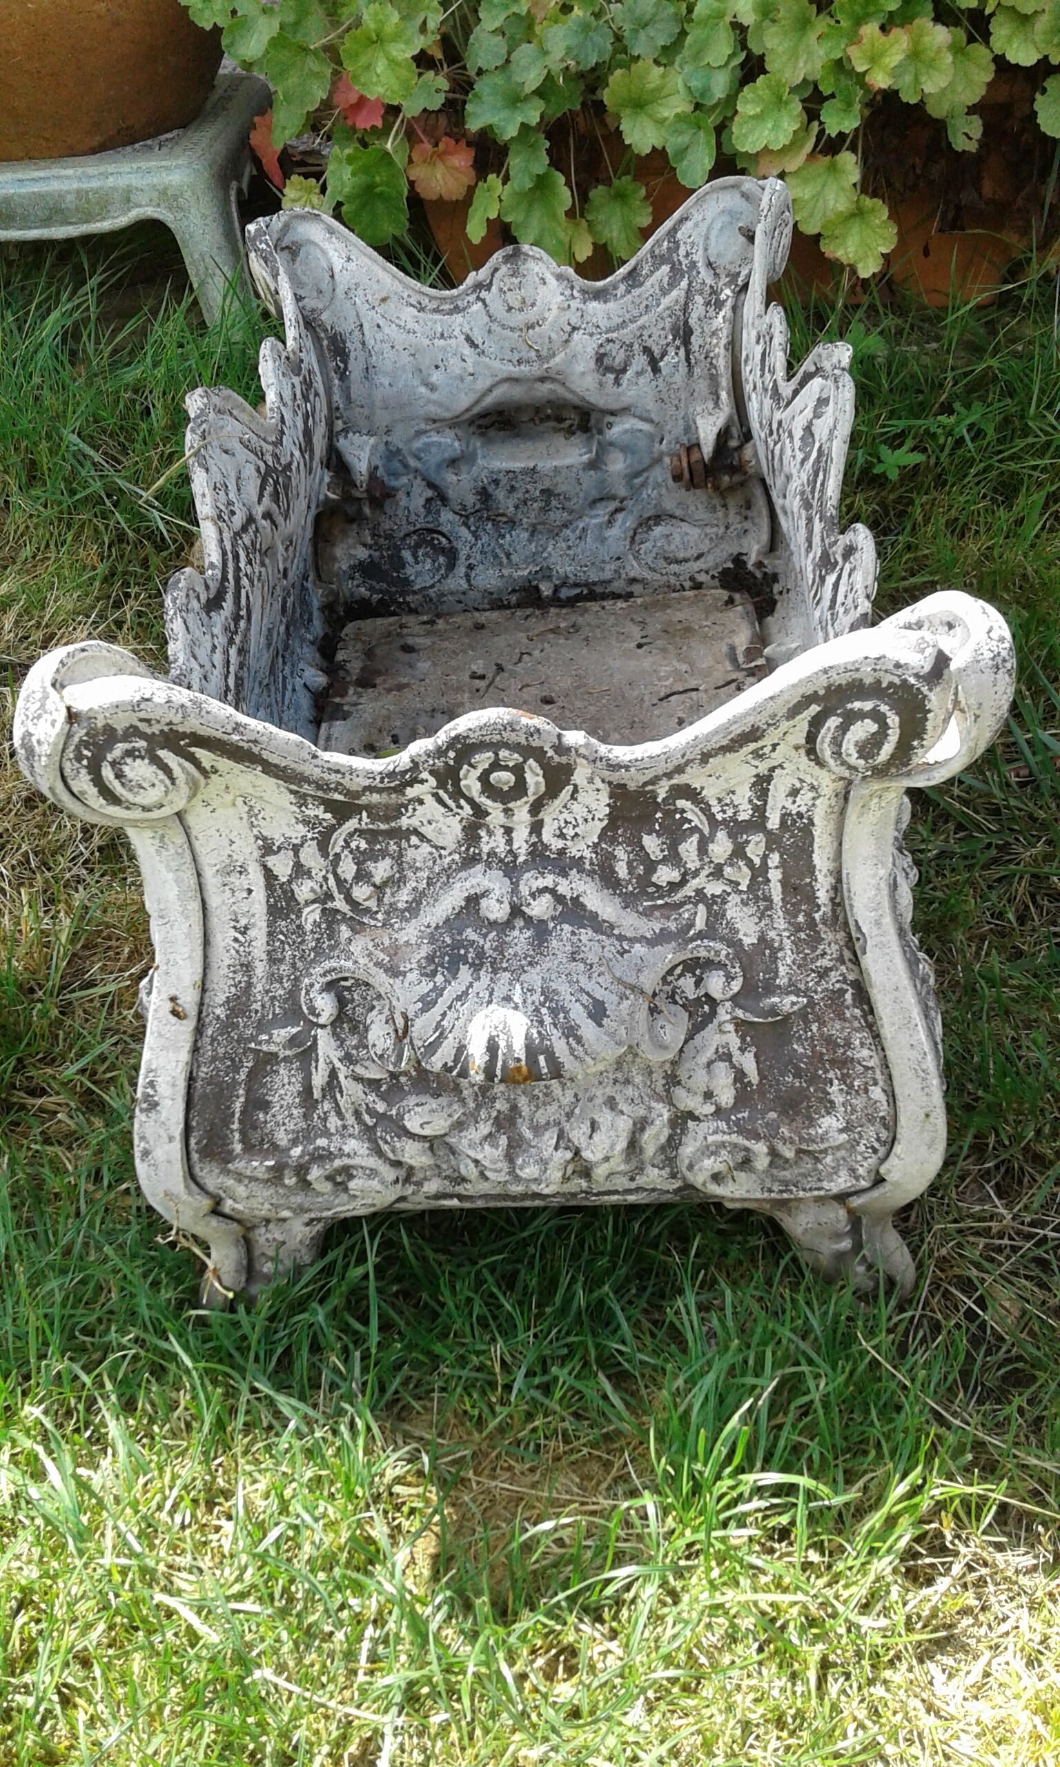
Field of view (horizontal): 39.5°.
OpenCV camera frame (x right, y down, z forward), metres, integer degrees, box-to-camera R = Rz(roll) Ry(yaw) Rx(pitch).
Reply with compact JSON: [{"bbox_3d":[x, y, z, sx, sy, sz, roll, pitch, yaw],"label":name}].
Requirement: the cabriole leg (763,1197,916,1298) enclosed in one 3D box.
[{"bbox_3d":[0.142,0.152,0.692,0.070,0.071,0.057,-2,40,2],"label":"cabriole leg"}]

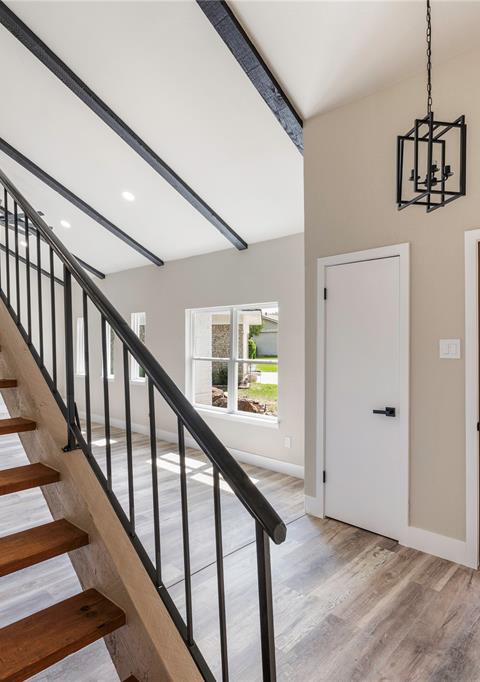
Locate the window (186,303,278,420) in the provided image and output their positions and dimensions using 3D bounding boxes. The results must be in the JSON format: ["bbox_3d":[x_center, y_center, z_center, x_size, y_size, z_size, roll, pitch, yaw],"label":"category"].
[{"bbox_3d":[-0.133,0.236,4.988,1.589,1.335,0.100,0,-1,42],"label":"window"}]

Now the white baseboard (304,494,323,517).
[{"bbox_3d":[0.622,1.374,3.322,0.166,0.152,0.020,0,-1,42],"label":"white baseboard"}]

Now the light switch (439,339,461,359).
[{"bbox_3d":[1.391,0.054,2.632,0.122,0.122,0.014,0,-1,42],"label":"light switch"}]

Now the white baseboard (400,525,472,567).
[{"bbox_3d":[1.319,1.370,2.686,0.446,0.152,0.020,0,-1,42],"label":"white baseboard"}]

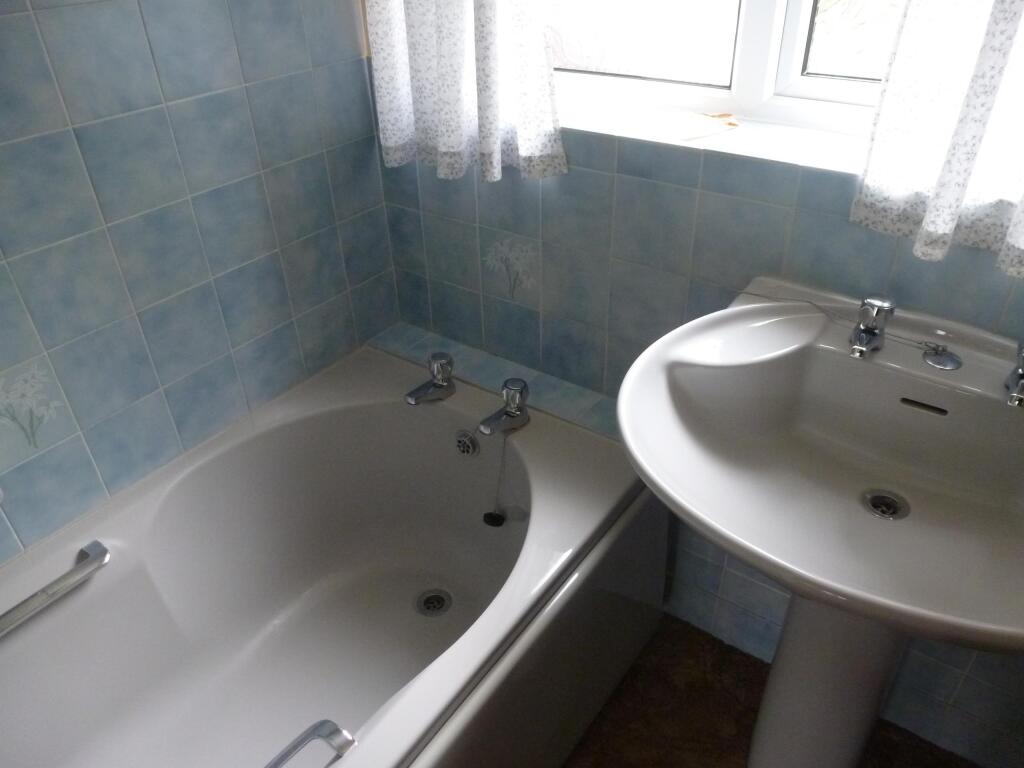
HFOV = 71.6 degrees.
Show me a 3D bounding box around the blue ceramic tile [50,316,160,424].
[{"bbox_3d":[-0.660,-0.020,1.163,0.010,0.148,0.148,20,39,29],"label":"blue ceramic tile"}]

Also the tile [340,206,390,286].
[{"bbox_3d":[-0.324,-0.303,1.568,0.010,0.148,0.145,20,39,29],"label":"tile"}]

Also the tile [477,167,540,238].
[{"bbox_3d":[-0.006,-0.355,1.338,0.148,0.148,0.010,20,40,30],"label":"tile"}]

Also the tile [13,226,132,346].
[{"bbox_3d":[-0.655,-0.144,1.063,0.010,0.146,0.146,20,39,29],"label":"tile"}]

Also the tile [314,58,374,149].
[{"bbox_3d":[-0.325,-0.542,1.373,0.010,0.148,0.137,20,40,30],"label":"tile"}]

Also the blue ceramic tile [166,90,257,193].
[{"bbox_3d":[-0.495,-0.409,1.188,0.009,0.147,0.147,20,39,29],"label":"blue ceramic tile"}]

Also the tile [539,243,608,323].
[{"bbox_3d":[0.125,-0.194,1.388,0.151,0.148,0.010,20,39,29],"label":"tile"}]

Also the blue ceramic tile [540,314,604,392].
[{"bbox_3d":[0.127,-0.070,1.448,0.147,0.137,0.009,20,39,29],"label":"blue ceramic tile"}]

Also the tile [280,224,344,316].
[{"bbox_3d":[-0.403,-0.232,1.455,0.009,0.147,0.147,20,39,29],"label":"tile"}]

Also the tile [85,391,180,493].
[{"bbox_3d":[-0.650,0.099,1.223,0.010,0.138,0.148,20,40,30],"label":"tile"}]

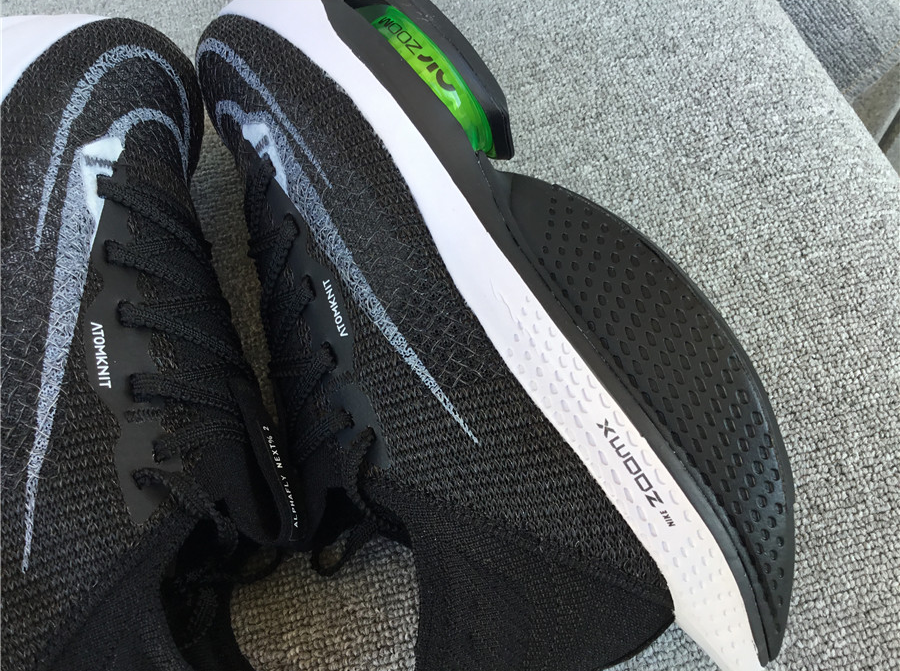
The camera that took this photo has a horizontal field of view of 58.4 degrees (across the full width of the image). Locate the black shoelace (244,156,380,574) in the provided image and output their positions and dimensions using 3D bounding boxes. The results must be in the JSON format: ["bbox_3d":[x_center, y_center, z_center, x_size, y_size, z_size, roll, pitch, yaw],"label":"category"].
[{"bbox_3d":[-0.044,0.009,0.242,0.034,0.046,0.126,-22,64,-7],"label":"black shoelace"}]

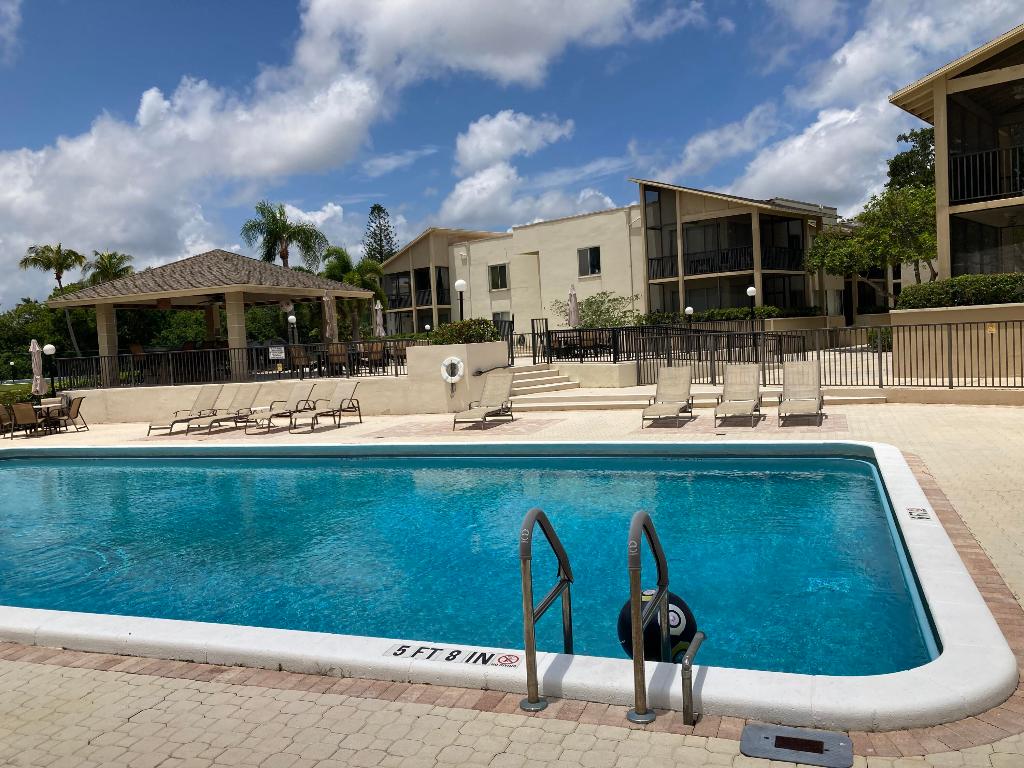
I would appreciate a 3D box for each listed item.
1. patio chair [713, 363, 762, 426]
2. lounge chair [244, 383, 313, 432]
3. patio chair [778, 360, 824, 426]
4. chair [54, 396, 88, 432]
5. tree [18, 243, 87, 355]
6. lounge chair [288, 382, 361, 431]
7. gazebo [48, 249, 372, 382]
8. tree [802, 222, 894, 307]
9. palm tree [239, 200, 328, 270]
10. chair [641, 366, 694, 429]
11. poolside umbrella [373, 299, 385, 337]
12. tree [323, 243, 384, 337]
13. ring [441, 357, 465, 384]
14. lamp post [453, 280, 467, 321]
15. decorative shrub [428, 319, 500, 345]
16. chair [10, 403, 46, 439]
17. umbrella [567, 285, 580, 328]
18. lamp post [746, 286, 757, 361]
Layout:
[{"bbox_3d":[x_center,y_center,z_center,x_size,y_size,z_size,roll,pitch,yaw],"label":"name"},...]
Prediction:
[{"bbox_3d":[3.992,0.192,14.679,0.660,0.980,1.620,-2,3,20],"label":"patio chair"},{"bbox_3d":[-5.118,0.537,18.381,0.670,0.950,1.800,-2,3,21],"label":"lounge chair"},{"bbox_3d":[5.102,0.147,14.690,0.700,1.030,1.750,-2,3,21],"label":"patio chair"},{"bbox_3d":[-11.041,0.750,20.637,0.670,0.870,0.580,-3,3,0],"label":"chair"},{"bbox_3d":[-32.772,-4.880,59.830,5.000,10.475,5.000,-5,3,-28],"label":"tree"},{"bbox_3d":[-4.103,0.498,18.108,0.670,0.950,1.800,-2,3,21],"label":"lounge chair"},{"bbox_3d":[-9.042,-2.205,25.622,6.790,4.024,6.790,-2,3,21],"label":"gazebo"},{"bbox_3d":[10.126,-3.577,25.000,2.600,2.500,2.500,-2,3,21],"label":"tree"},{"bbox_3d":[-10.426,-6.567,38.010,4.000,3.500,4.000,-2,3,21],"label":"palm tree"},{"bbox_3d":[2.850,0.227,15.222,0.660,0.980,1.620,-2,3,21],"label":"chair"},{"bbox_3d":[-4.516,-1.740,28.448,0.420,2.319,0.420,-3,3,0],"label":"poolside umbrella"},{"bbox_3d":[-6.708,-3.337,35.877,2.700,5.121,2.700,-3,3,-10],"label":"tree"},{"bbox_3d":[-1.404,-0.324,19.608,0.620,0.620,0.100,-2,3,20],"label":"ring"},{"bbox_3d":[-1.477,-1.789,24.441,0.350,2.608,0.350,-3,3,0],"label":"lamp post"},{"bbox_3d":[-1.225,-1.316,21.861,1.850,0.780,1.600,-3,3,0],"label":"decorative shrub"},{"bbox_3d":[-11.640,0.865,20.011,0.580,0.840,0.660,-4,3,-5],"label":"chair"},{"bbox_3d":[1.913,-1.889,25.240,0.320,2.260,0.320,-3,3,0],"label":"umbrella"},{"bbox_3d":[8.720,-2.186,29.928,0.330,2.629,0.330,-3,3,0],"label":"lamp post"}]

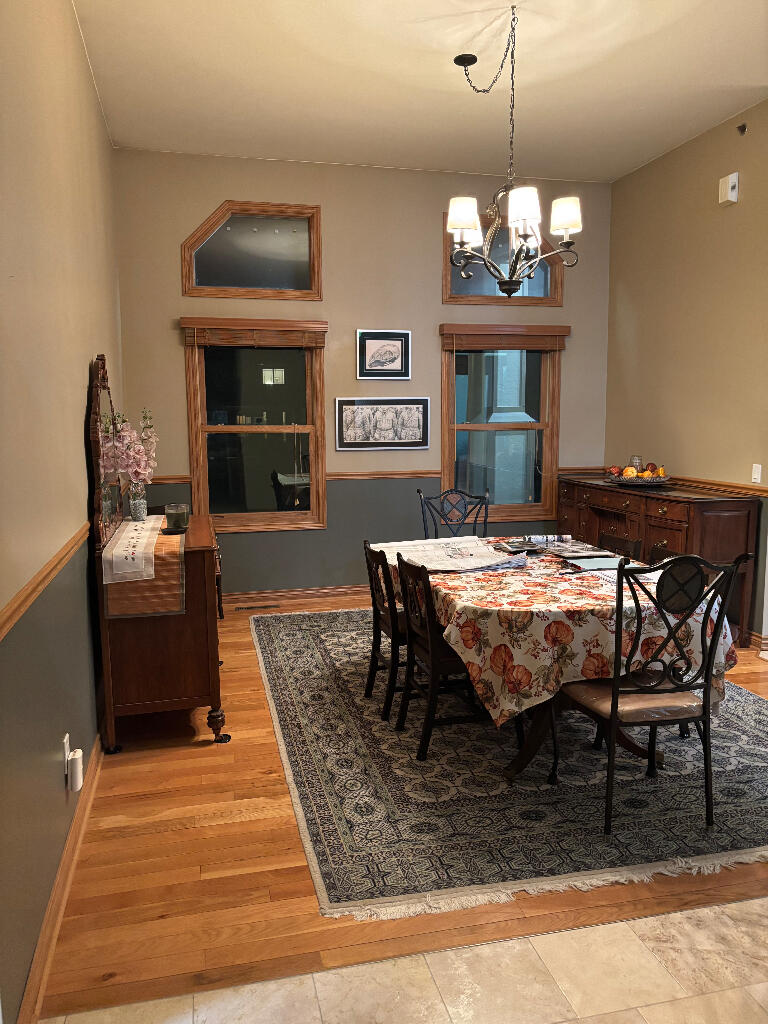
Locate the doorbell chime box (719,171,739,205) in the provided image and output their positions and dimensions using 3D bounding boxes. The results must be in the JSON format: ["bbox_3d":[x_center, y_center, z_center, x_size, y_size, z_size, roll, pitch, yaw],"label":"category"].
[{"bbox_3d":[2.269,-2.126,5.076,0.050,0.190,0.132,-2,7,-14],"label":"doorbell chime box"}]

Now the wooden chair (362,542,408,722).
[{"bbox_3d":[0.155,0.569,3.865,0.500,0.830,0.430,-2,8,-13],"label":"wooden chair"}]

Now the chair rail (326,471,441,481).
[{"bbox_3d":[0.011,-0.290,6.175,0.950,0.058,0.025,-2,8,-13],"label":"chair rail"}]

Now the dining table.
[{"bbox_3d":[0.691,0.625,3.685,1.205,0.765,1.600,-2,8,-13],"label":"dining table"}]

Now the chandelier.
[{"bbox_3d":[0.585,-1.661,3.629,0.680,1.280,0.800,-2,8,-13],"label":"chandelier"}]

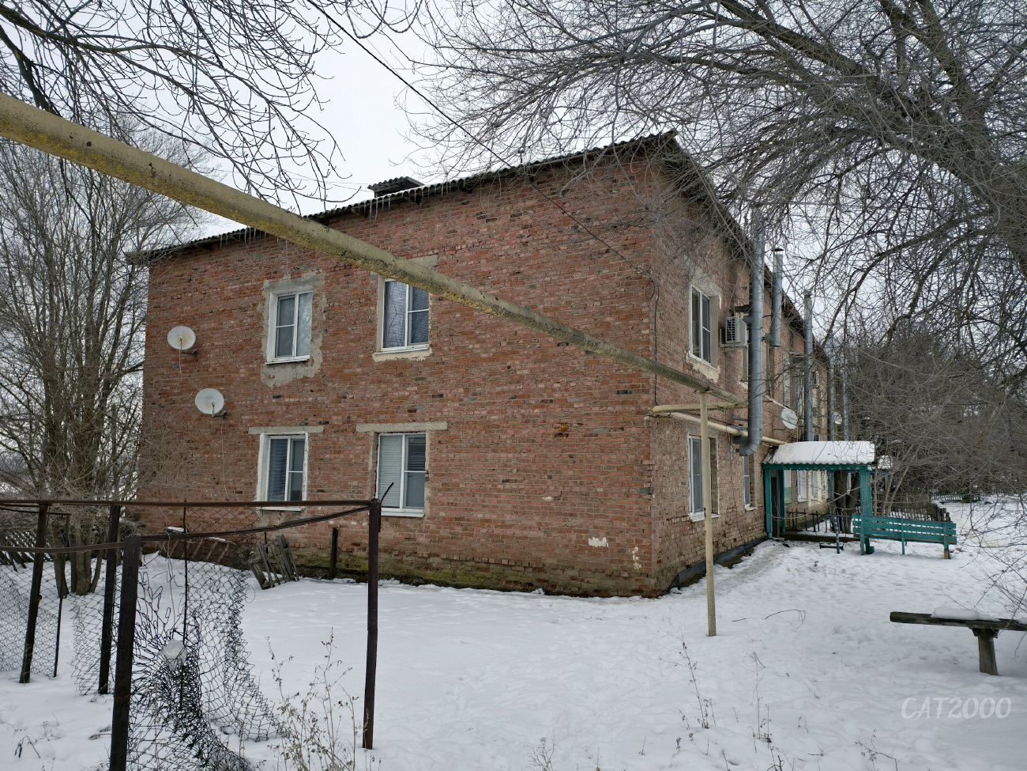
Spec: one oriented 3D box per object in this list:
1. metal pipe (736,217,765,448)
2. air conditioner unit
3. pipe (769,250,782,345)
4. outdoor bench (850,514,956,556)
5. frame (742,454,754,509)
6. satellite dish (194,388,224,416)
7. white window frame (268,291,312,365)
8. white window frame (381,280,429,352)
[{"bbox_3d":[5.170,-1.216,14.904,0.500,5.505,0.290,-1,-7,30],"label":"metal pipe"},{"bbox_3d":[4.702,-1.089,14.426,0.300,0.540,0.740,-3,-8,30],"label":"air conditioner unit"},{"bbox_3d":[6.903,-2.314,17.865,0.280,2.624,0.280,0,-6,30],"label":"pipe"},{"bbox_3d":[8.396,3.221,14.704,1.951,0.830,0.500,-3,-8,30],"label":"outdoor bench"},{"bbox_3d":[5.437,2.158,16.165,0.140,1.400,1.240,-3,-8,30],"label":"frame"},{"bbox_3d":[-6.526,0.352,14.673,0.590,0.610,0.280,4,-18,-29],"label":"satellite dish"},{"bbox_3d":[-4.650,-1.239,14.436,1.250,1.470,0.150,-3,-8,30],"label":"white window frame"},{"bbox_3d":[-2.016,-1.375,12.969,1.210,1.420,0.140,-3,-8,30],"label":"white window frame"}]

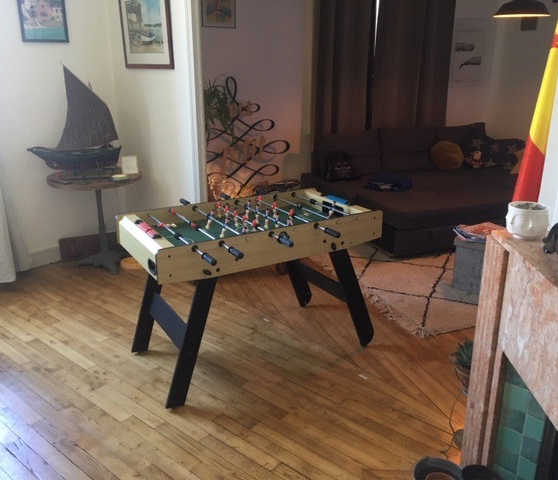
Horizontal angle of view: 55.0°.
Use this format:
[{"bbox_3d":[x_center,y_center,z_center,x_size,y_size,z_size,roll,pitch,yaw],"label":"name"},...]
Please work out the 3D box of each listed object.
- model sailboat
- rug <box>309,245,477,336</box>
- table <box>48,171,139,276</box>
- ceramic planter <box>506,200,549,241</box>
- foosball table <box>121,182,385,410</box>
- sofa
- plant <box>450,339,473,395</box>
[{"bbox_3d":[-1.509,-0.876,3.911,0.660,0.742,0.190,-4,18,-10],"label":"model sailboat"},{"bbox_3d":[1.663,0.166,4.349,2.550,0.020,1.850,-7,18,-19],"label":"rug"},{"bbox_3d":[-1.412,-0.143,4.276,0.720,0.720,0.720,-1,17,0],"label":"table"},{"bbox_3d":[0.680,-0.051,1.457,0.121,0.090,0.121,2,18,10],"label":"ceramic planter"},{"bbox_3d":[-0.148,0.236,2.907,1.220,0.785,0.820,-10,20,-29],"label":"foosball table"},{"bbox_3d":[1.744,-0.600,5.426,2.500,0.840,1.800,-5,18,-14],"label":"sofa"},{"bbox_3d":[0.926,0.598,2.563,0.175,0.273,0.175,-1,17,0],"label":"plant"}]

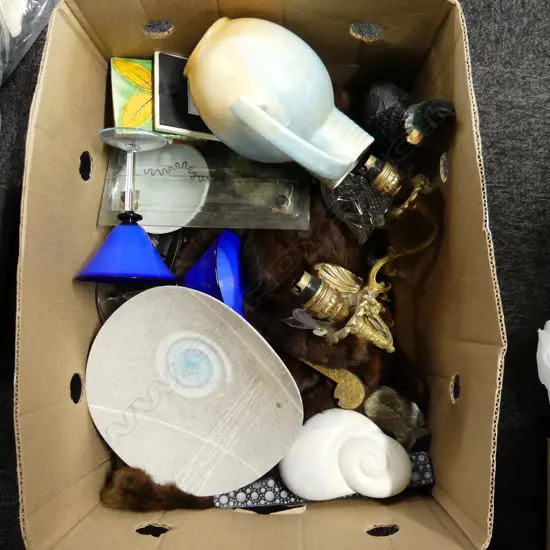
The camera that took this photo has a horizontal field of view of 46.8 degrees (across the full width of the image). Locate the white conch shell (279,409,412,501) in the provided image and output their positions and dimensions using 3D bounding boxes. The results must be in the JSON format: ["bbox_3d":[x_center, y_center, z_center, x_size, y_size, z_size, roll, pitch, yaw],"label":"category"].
[{"bbox_3d":[0.073,0.186,0.655,0.136,0.085,0.093,0,80,0],"label":"white conch shell"}]

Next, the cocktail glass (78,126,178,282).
[{"bbox_3d":[-0.153,-0.070,0.670,0.104,0.104,0.151,1,84,0],"label":"cocktail glass"}]

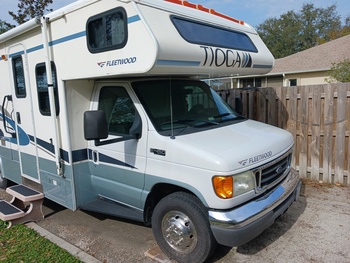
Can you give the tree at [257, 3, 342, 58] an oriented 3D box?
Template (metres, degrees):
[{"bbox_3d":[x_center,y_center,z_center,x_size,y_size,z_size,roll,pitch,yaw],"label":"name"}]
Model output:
[{"bbox_3d":[13.346,-8.222,29.252,10.300,10.600,9.800,1,9,24],"label":"tree"}]

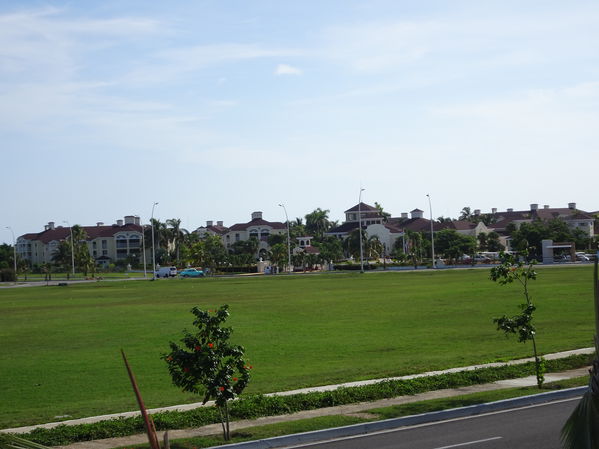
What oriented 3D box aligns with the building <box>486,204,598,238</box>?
[{"bbox_3d":[94.237,0.121,460.000,39.000,15.400,17.000,-2,-1,0],"label":"building"}]

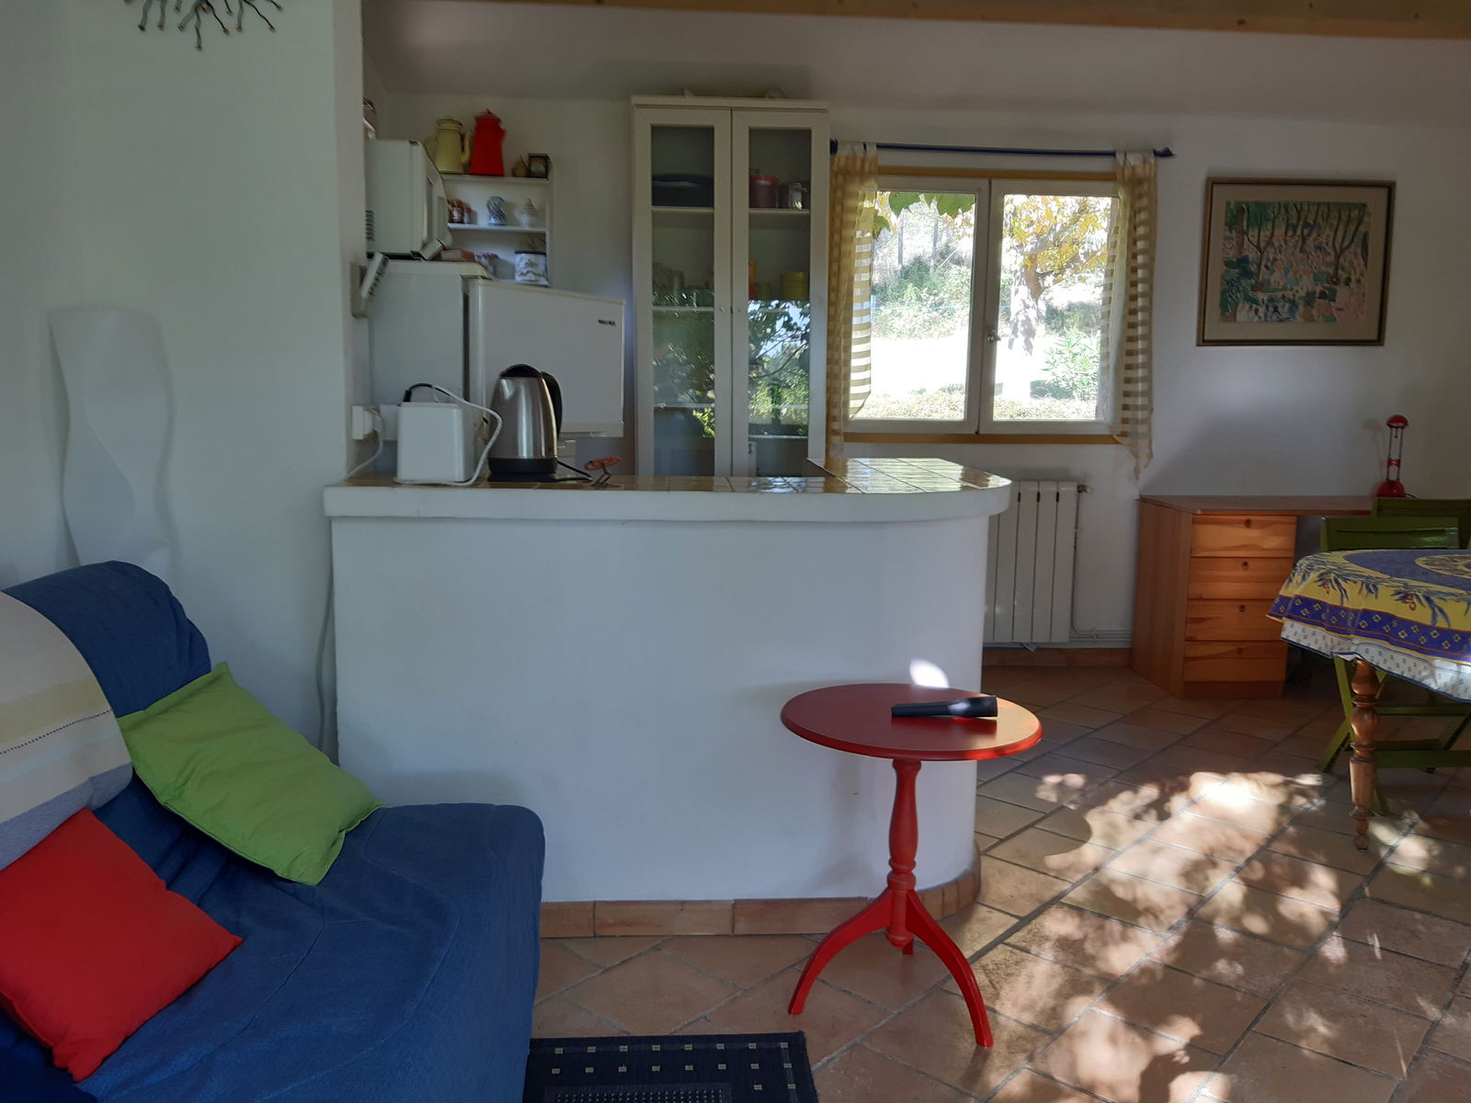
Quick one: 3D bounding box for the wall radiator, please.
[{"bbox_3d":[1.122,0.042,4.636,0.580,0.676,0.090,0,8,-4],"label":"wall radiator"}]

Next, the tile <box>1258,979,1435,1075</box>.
[{"bbox_3d":[1.133,0.891,2.059,0.242,0.012,0.250,8,11,42],"label":"tile"}]

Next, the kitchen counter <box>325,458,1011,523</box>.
[{"bbox_3d":[-0.074,-0.184,3.006,1.600,0.069,1.580,0,7,-2],"label":"kitchen counter"}]

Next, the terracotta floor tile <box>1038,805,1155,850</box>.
[{"bbox_3d":[1.002,0.776,3.088,0.248,0.015,0.248,7,10,41],"label":"terracotta floor tile"}]

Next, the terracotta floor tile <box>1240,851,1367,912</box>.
[{"bbox_3d":[1.404,0.823,2.750,0.248,0.015,0.248,7,10,41],"label":"terracotta floor tile"}]

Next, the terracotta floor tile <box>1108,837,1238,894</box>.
[{"bbox_3d":[1.113,0.804,2.800,0.244,0.015,0.252,7,10,42],"label":"terracotta floor tile"}]

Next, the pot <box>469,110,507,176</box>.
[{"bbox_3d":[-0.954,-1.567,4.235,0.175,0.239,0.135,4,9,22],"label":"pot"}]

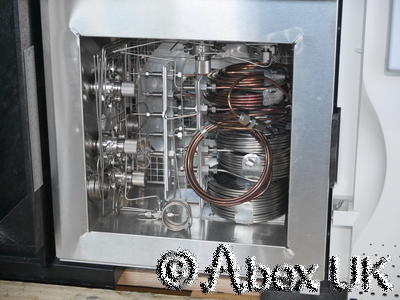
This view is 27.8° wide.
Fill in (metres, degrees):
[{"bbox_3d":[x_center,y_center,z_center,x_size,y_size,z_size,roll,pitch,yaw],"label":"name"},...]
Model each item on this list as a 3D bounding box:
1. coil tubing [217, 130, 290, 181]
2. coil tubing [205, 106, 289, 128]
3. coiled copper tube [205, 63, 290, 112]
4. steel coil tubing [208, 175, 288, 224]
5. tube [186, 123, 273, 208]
[{"bbox_3d":[0.077,-0.006,1.144,0.106,0.069,0.106,3,18,10],"label":"coil tubing"},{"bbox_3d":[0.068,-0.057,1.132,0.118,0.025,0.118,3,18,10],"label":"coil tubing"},{"bbox_3d":[0.066,-0.088,1.123,0.118,0.043,0.118,3,18,10],"label":"coiled copper tube"},{"bbox_3d":[0.070,0.062,1.167,0.115,0.050,0.115,3,18,10],"label":"steel coil tubing"},{"bbox_3d":[0.037,0.021,1.080,0.116,0.116,0.020,3,18,10],"label":"tube"}]

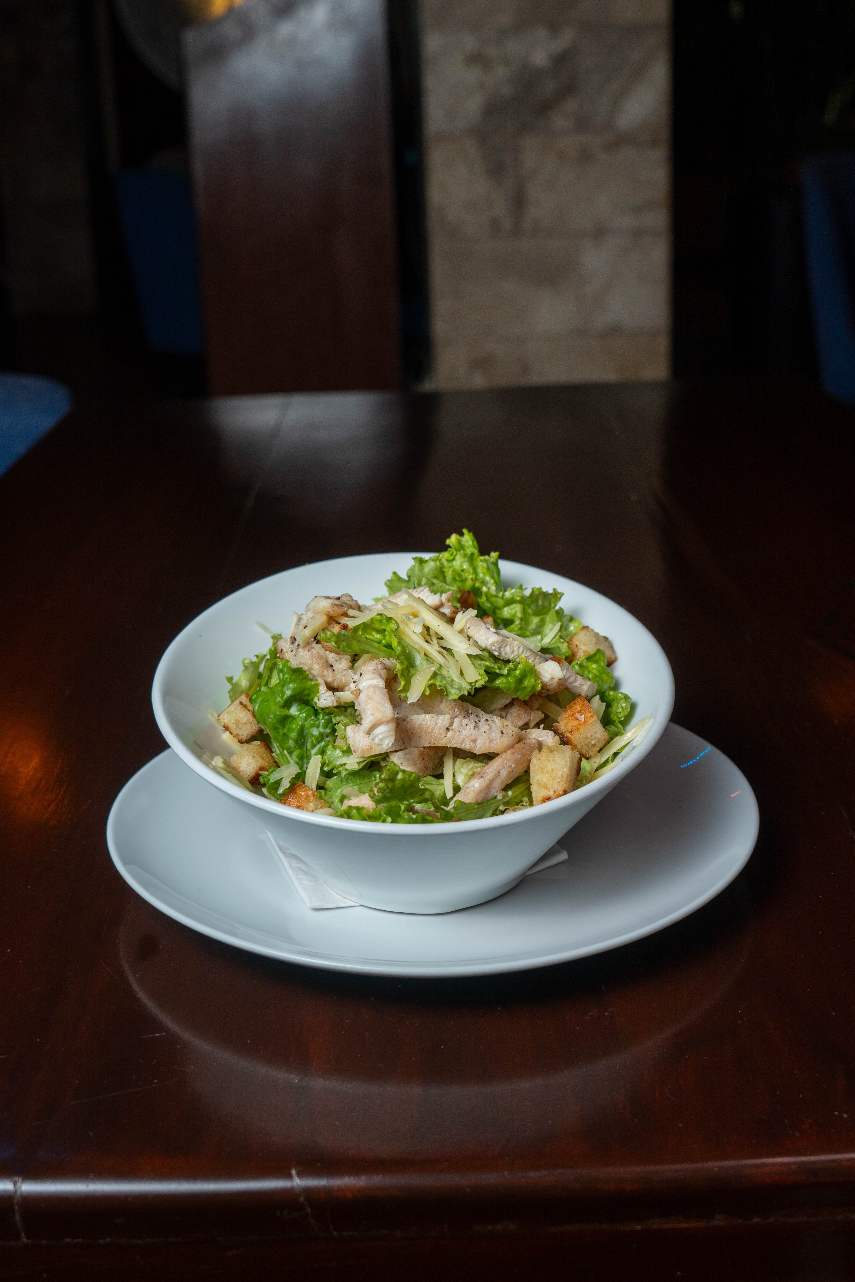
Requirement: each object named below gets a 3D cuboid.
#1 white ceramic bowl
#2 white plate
[{"bbox_3d":[-0.004,0.042,0.627,0.214,0.102,0.210,-1,20,1],"label":"white ceramic bowl"},{"bbox_3d":[0.003,0.080,0.661,0.280,0.024,0.280,-2,20,0],"label":"white plate"}]

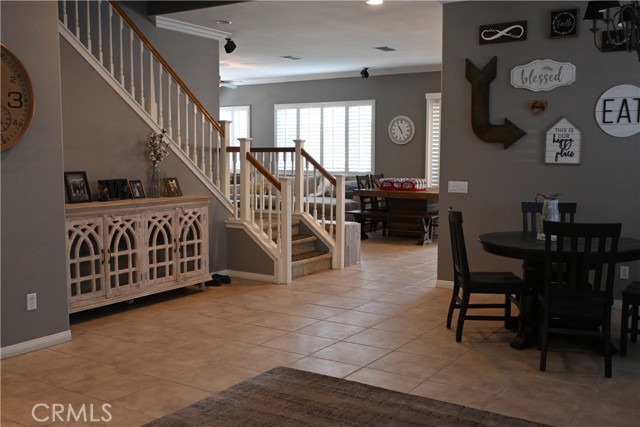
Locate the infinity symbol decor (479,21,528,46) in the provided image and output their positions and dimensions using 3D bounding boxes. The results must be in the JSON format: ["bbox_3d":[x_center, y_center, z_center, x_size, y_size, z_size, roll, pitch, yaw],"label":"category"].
[{"bbox_3d":[1.815,-1.793,6.363,0.475,0.186,0.025,4,6,33],"label":"infinity symbol decor"}]

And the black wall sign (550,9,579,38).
[{"bbox_3d":[2.303,-1.791,6.034,0.254,0.257,0.040,4,6,33],"label":"black wall sign"}]

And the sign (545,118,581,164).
[{"bbox_3d":[2.328,-0.693,6.128,0.326,0.431,0.025,4,6,33],"label":"sign"}]

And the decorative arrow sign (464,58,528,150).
[{"bbox_3d":[1.764,-1.114,6.451,0.634,0.934,0.040,4,6,33],"label":"decorative arrow sign"}]

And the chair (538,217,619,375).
[{"bbox_3d":[1.764,0.544,4.401,0.470,1.000,0.580,2,6,19],"label":"chair"}]

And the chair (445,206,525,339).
[{"bbox_3d":[1.317,0.479,5.096,0.580,1.000,0.470,0,5,0],"label":"chair"}]

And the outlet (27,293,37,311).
[{"bbox_3d":[-2.105,0.650,4.692,0.012,0.117,0.072,4,6,33],"label":"outlet"}]

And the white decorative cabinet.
[{"bbox_3d":[-1.818,0.386,6.133,0.430,0.990,1.870,4,6,33],"label":"white decorative cabinet"}]

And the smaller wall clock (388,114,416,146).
[{"bbox_3d":[1.544,-1.575,12.132,0.557,0.554,0.050,4,6,33],"label":"smaller wall clock"}]

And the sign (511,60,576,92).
[{"bbox_3d":[2.152,-1.335,6.187,0.612,0.302,0.020,4,6,33],"label":"sign"}]

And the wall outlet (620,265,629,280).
[{"bbox_3d":[2.821,0.553,5.928,0.073,0.115,0.012,4,6,33],"label":"wall outlet"}]

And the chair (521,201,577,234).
[{"bbox_3d":[2.052,0.422,5.717,0.470,1.000,0.580,1,5,13],"label":"chair"}]

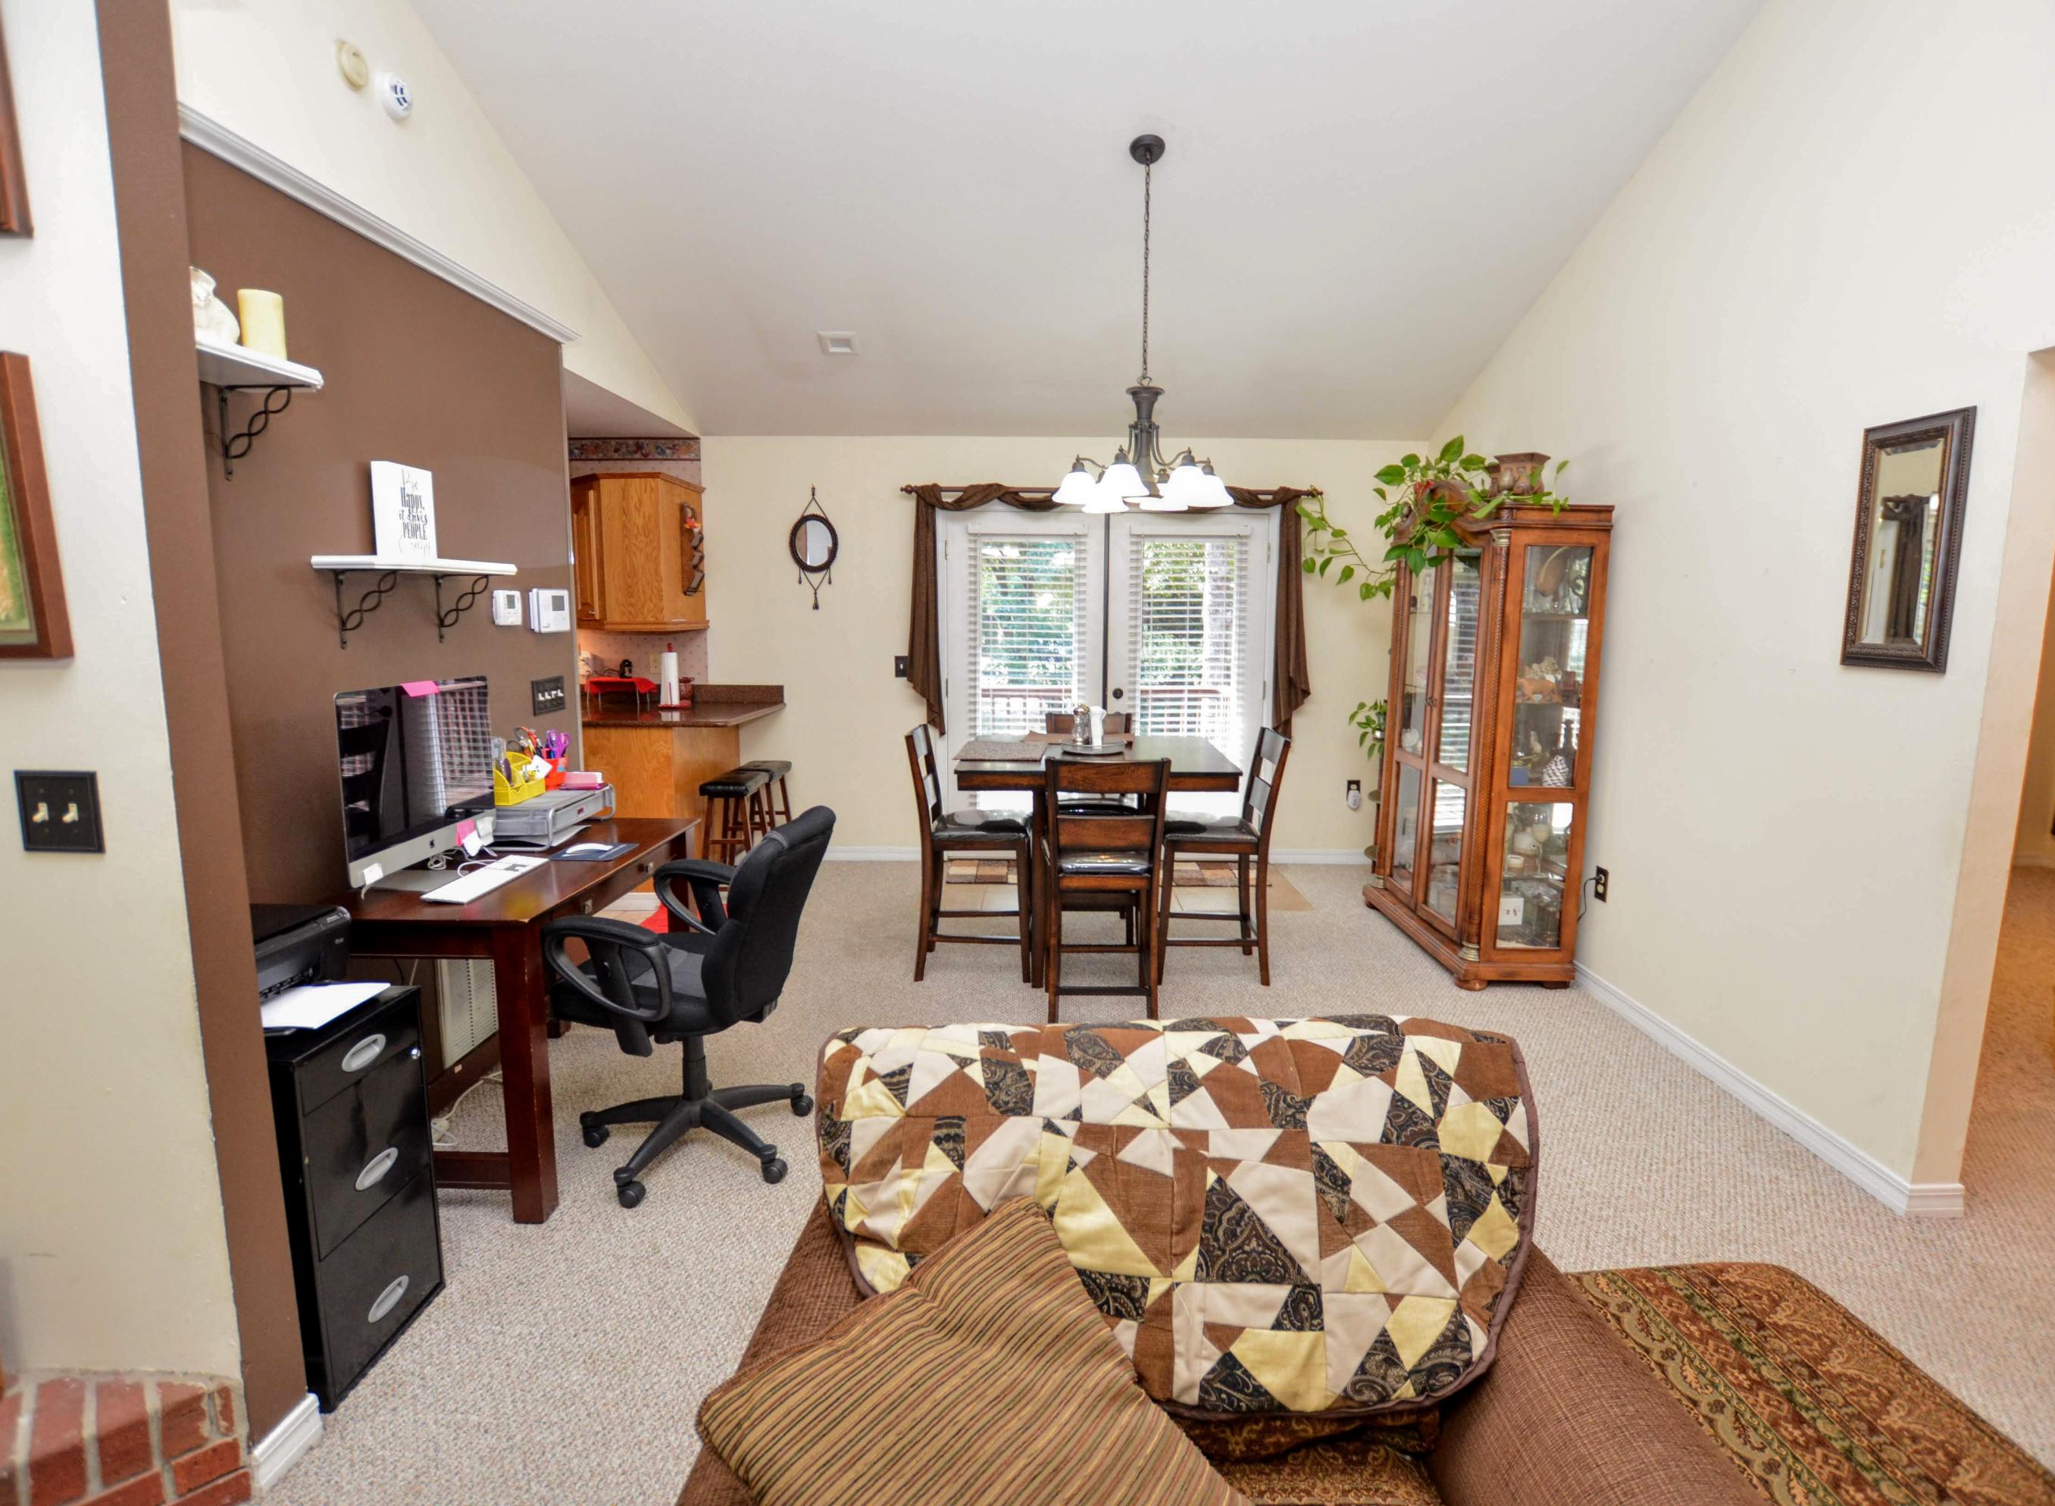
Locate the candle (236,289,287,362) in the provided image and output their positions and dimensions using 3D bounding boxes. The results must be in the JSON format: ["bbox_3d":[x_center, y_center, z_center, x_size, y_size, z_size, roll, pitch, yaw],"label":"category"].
[{"bbox_3d":[-1.584,-0.864,1.950,0.073,0.153,0.073,1,8,2],"label":"candle"}]

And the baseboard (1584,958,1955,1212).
[{"bbox_3d":[2.230,0.967,3.022,0.150,0.088,1.535,0,8,4],"label":"baseboard"}]

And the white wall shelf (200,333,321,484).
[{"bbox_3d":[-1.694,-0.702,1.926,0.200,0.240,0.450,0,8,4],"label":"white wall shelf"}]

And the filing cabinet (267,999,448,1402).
[{"bbox_3d":[-1.501,0.851,1.871,0.450,0.684,0.340,1,8,2],"label":"filing cabinet"}]

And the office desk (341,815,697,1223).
[{"bbox_3d":[-1.432,0.678,2.768,0.615,0.755,1.115,0,8,4],"label":"office desk"}]

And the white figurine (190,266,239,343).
[{"bbox_3d":[-1.595,-0.845,1.817,0.120,0.155,0.120,6,10,32],"label":"white figurine"}]

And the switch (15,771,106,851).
[{"bbox_3d":[-1.454,0.089,1.415,0.127,0.126,0.015,1,8,2],"label":"switch"}]

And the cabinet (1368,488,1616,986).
[{"bbox_3d":[1.911,-0.121,4.076,0.440,1.950,1.110,0,8,0],"label":"cabinet"}]

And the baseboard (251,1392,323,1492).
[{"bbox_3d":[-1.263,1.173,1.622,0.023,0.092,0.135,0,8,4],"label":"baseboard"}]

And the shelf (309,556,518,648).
[{"bbox_3d":[-1.650,-0.407,2.592,0.200,0.235,0.540,0,8,4],"label":"shelf"}]

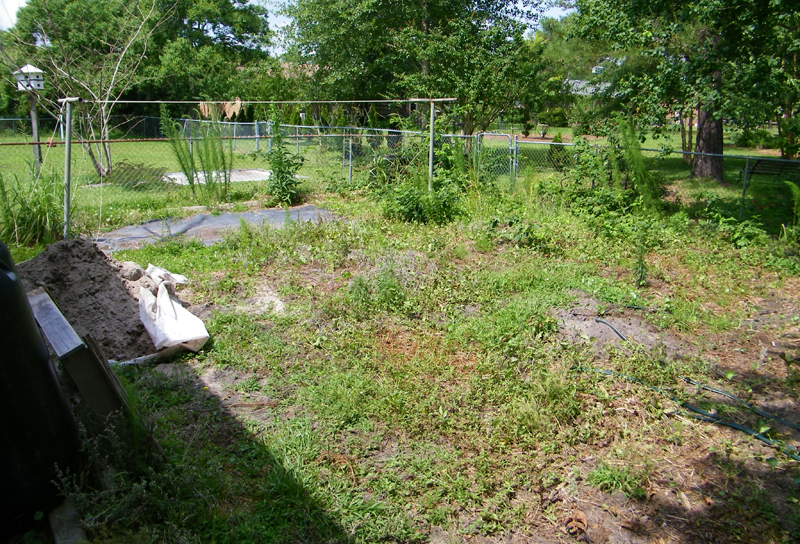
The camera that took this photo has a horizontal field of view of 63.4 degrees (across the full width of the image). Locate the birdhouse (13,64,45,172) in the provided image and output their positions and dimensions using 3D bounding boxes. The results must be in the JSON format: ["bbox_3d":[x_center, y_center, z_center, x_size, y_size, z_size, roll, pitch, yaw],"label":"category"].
[{"bbox_3d":[-8.588,-3.500,15.000,0.660,2.600,0.660,-6,16,-25],"label":"birdhouse"}]

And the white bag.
[{"bbox_3d":[-1.990,0.315,5.670,0.540,0.360,0.950,-4,15,-20],"label":"white bag"}]

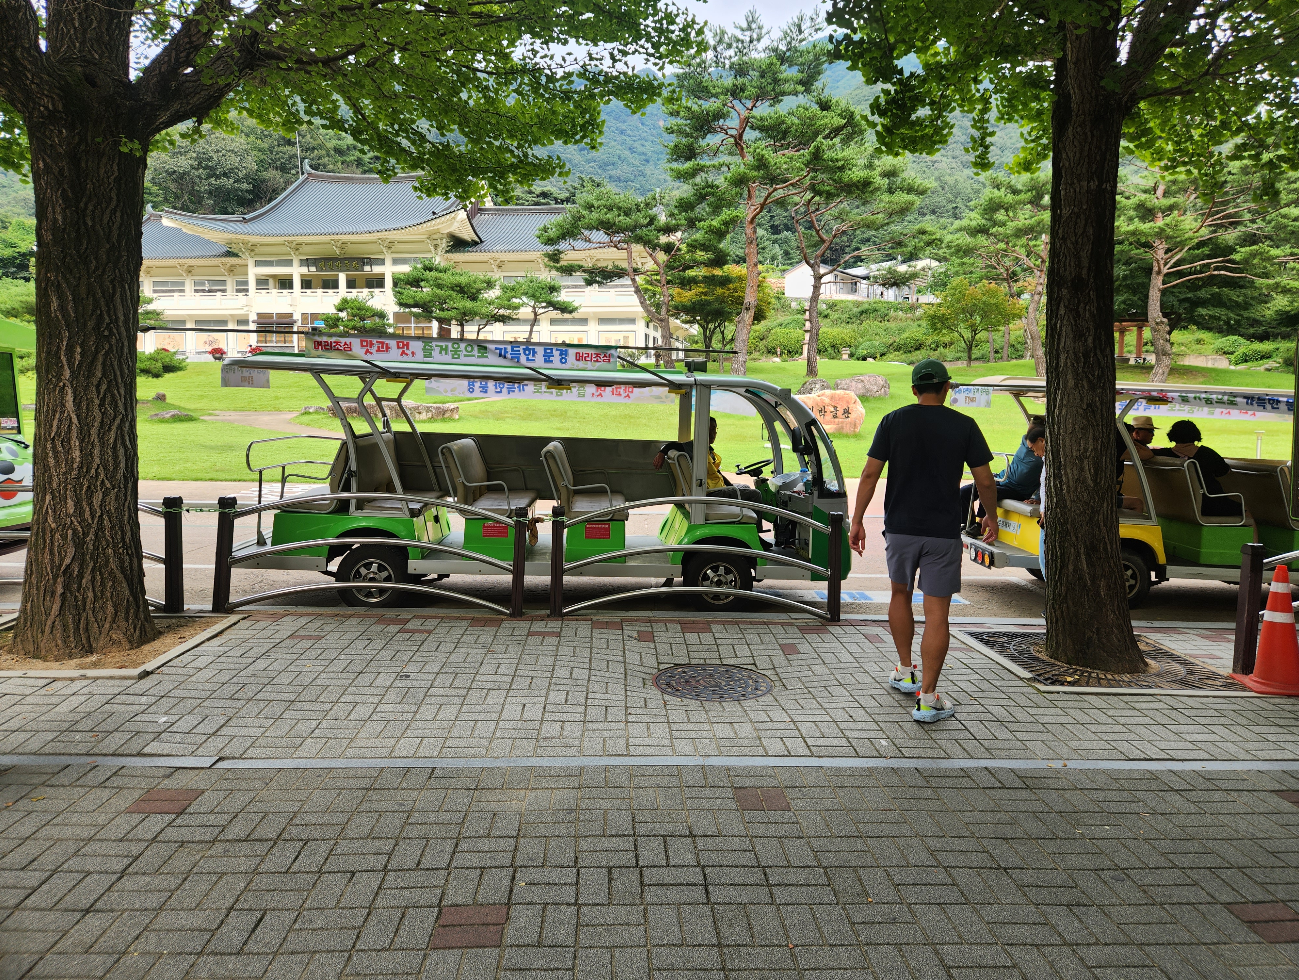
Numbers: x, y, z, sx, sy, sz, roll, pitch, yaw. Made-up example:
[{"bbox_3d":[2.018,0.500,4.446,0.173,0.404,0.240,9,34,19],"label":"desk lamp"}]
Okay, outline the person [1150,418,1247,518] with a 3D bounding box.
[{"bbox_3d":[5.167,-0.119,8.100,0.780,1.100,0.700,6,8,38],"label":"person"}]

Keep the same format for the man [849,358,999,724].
[{"bbox_3d":[1.375,0.235,4.430,0.720,1.760,0.580,2,5,10],"label":"man"}]

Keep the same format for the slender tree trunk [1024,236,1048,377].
[{"bbox_3d":[16.950,-8.040,38.000,1.050,6.100,0.800,1,5,0],"label":"slender tree trunk"}]

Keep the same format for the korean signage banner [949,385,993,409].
[{"bbox_3d":[2.991,-0.861,8.050,0.030,0.200,1.100,2,6,0],"label":"korean signage banner"}]

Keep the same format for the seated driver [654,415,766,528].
[{"bbox_3d":[0.550,-0.070,7.650,0.980,1.150,0.600,1,5,-4],"label":"seated driver"}]

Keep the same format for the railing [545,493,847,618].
[{"bbox_3d":[0.335,0.485,6.100,2.080,0.880,0.110,1,5,-3],"label":"railing"}]

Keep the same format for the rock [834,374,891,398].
[{"bbox_3d":[8.700,-4.240,35.500,2.200,1.000,1.400,2,5,6],"label":"rock"}]

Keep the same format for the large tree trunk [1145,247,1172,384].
[{"bbox_3d":[21.143,-7.259,36.000,0.980,5.750,0.750,1,6,-3],"label":"large tree trunk"}]

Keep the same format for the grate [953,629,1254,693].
[{"bbox_3d":[2.764,1.050,5.367,1.250,0.060,1.220,1,6,-3],"label":"grate"}]

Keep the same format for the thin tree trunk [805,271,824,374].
[{"bbox_3d":[7.004,-7.069,37.000,0.700,4.550,0.600,1,6,-3],"label":"thin tree trunk"}]

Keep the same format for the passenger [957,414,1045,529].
[{"bbox_3d":[3.200,-0.130,7.850,0.880,1.120,0.550,2,5,6],"label":"passenger"}]

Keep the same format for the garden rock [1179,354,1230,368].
[{"bbox_3d":[33.322,-7.734,52.000,2.800,0.860,1.100,1,6,-3],"label":"garden rock"}]

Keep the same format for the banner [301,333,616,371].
[{"bbox_3d":[-1.360,-0.995,6.270,2.240,0.185,0.030,1,6,-3],"label":"banner"}]

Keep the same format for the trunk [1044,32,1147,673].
[{"bbox_3d":[2.630,-0.770,5.200,0.580,3.750,0.560,-2,5,6],"label":"trunk"}]

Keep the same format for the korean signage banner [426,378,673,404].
[{"bbox_3d":[-0.902,-0.911,7.870,2.220,0.190,0.030,1,6,-3],"label":"korean signage banner"}]

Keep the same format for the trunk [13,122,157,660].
[{"bbox_3d":[-3.290,-0.590,5.020,0.720,3.000,0.700,1,5,-17],"label":"trunk"}]

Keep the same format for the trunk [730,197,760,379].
[{"bbox_3d":[3.758,-7.855,34.000,1.080,7.000,0.850,1,6,-3],"label":"trunk"}]

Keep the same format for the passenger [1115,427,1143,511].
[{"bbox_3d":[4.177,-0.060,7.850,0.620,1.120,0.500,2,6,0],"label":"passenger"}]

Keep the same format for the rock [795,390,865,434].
[{"bbox_3d":[5.630,-2.500,27.800,2.500,1.420,1.100,1,5,5],"label":"rock"}]

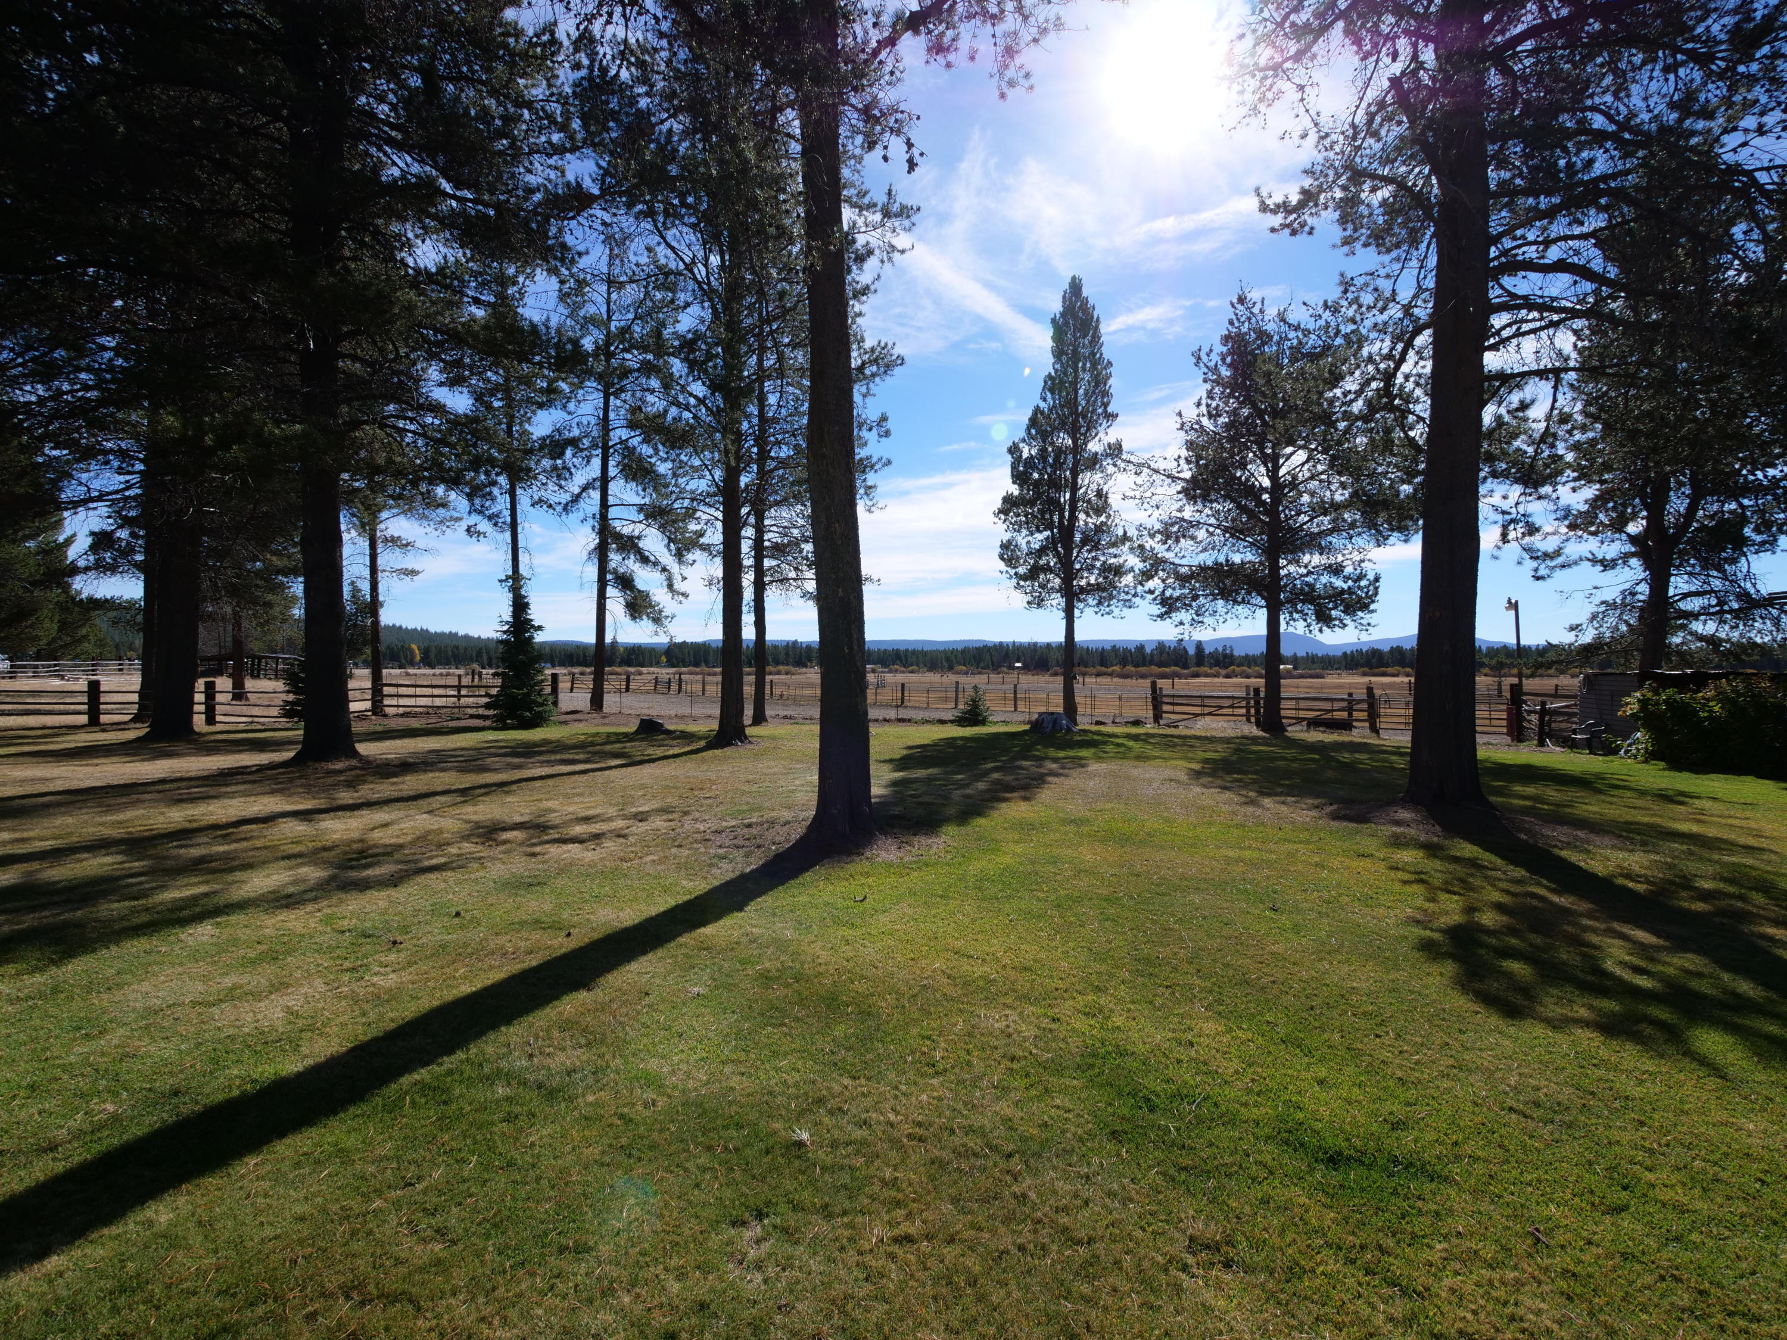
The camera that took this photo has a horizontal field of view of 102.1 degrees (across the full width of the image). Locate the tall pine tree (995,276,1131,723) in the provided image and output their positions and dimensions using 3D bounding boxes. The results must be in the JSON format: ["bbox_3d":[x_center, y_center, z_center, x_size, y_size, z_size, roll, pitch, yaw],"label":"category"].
[{"bbox_3d":[5.850,-5.800,24.600,4.700,15.300,4.600,0,1,0],"label":"tall pine tree"}]

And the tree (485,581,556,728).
[{"bbox_3d":[-11.700,-0.500,22.600,2.250,4.550,2.250,0,1,0],"label":"tree"}]

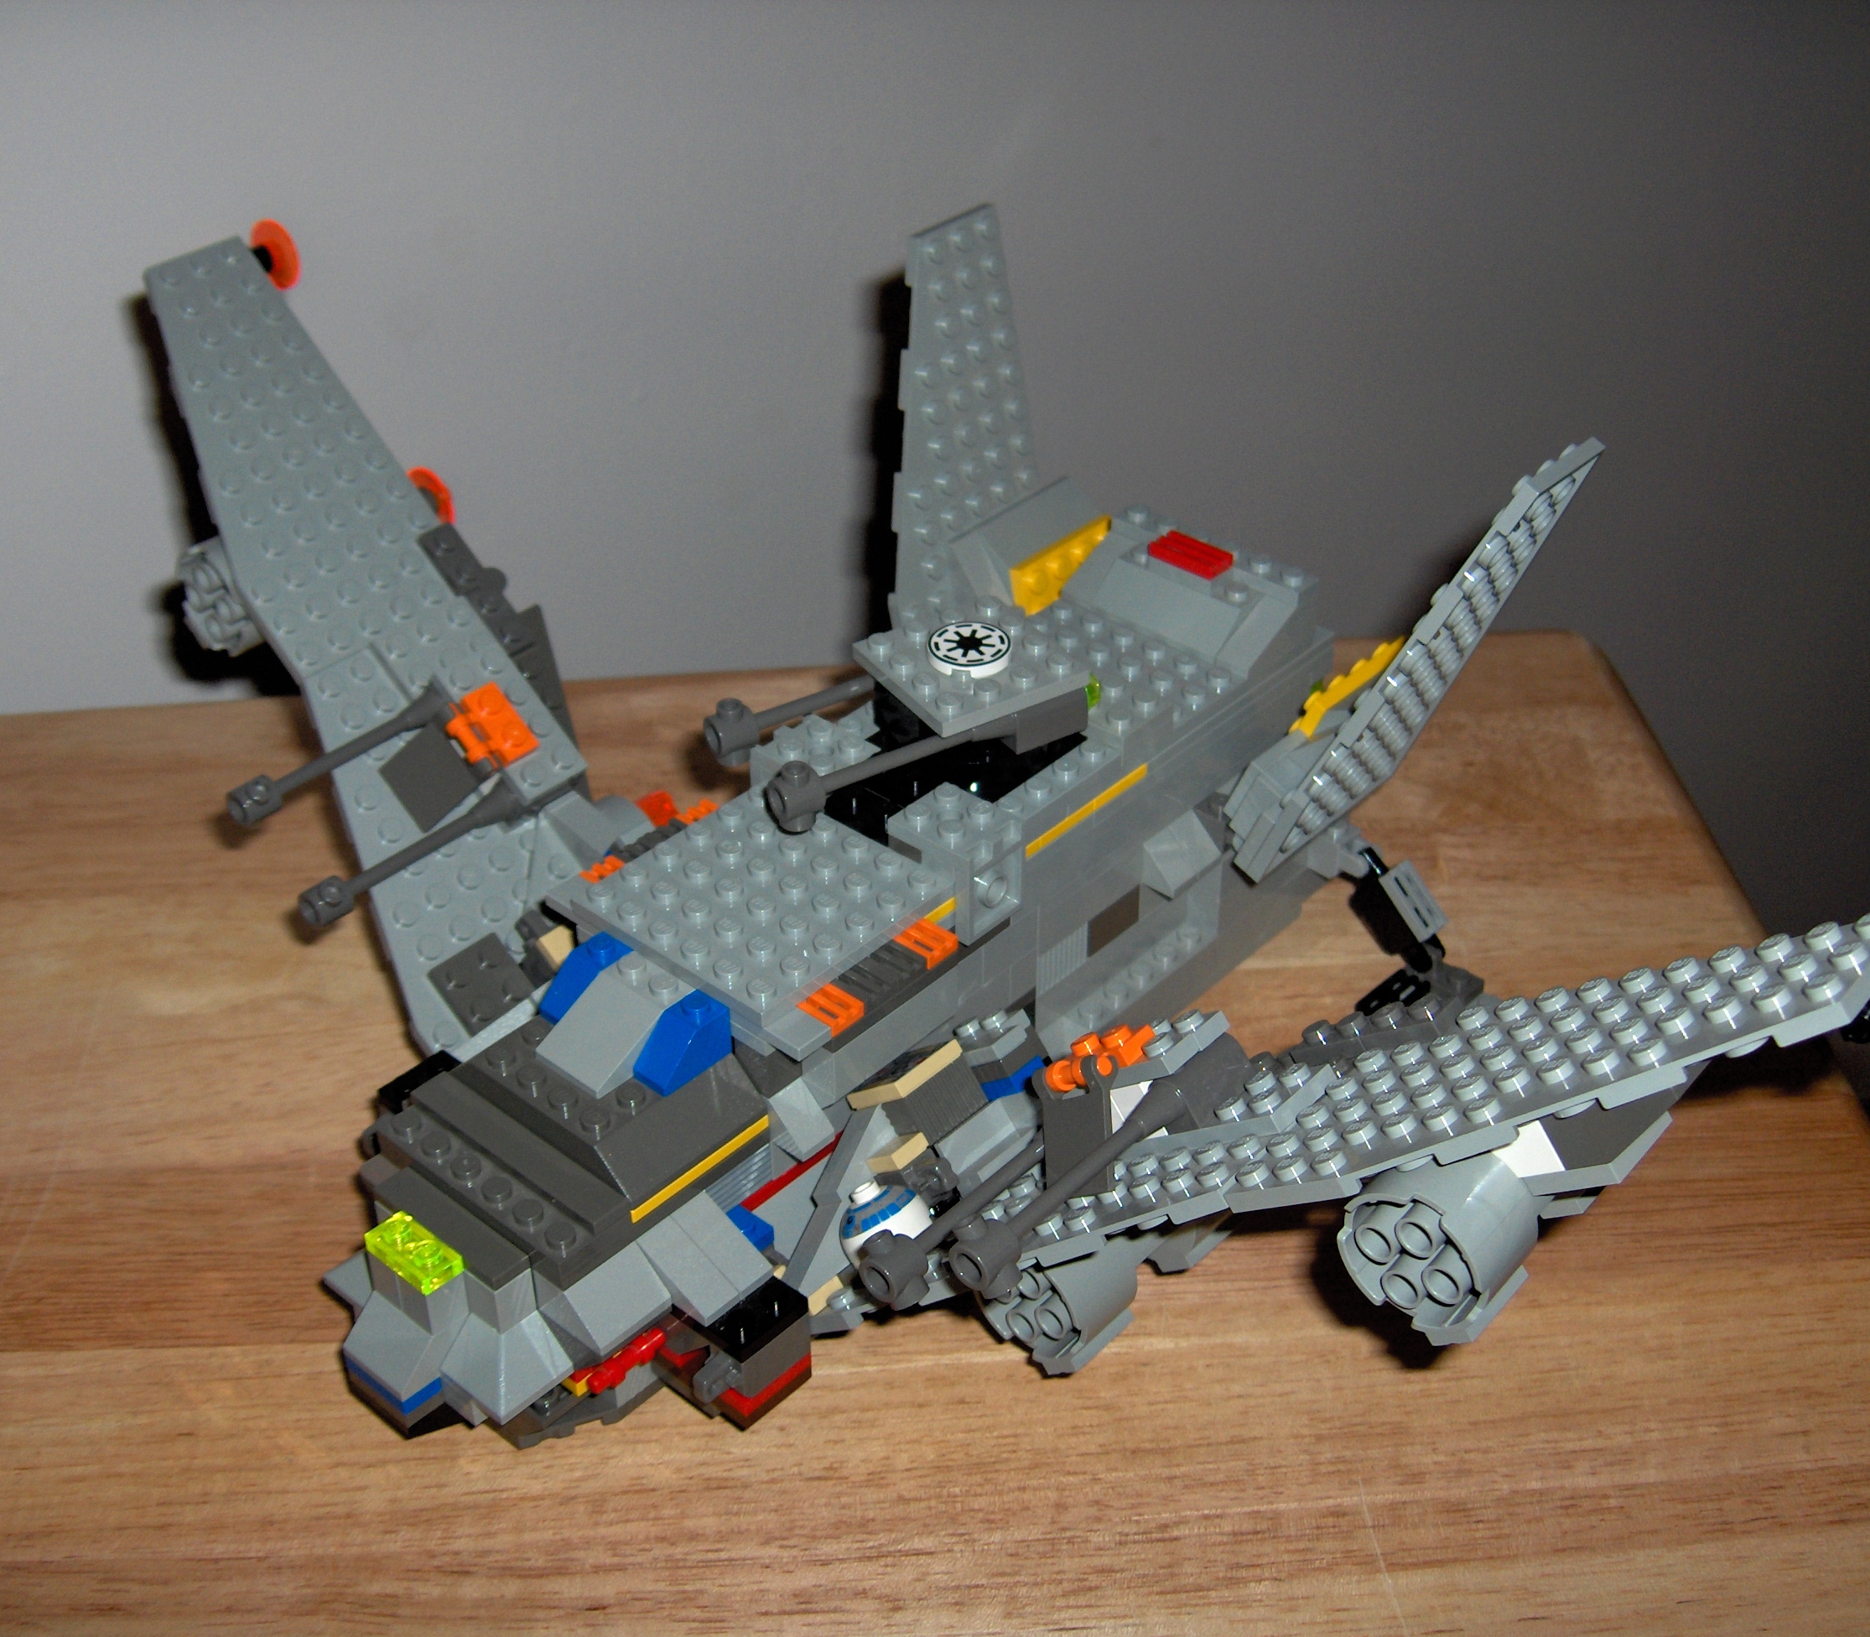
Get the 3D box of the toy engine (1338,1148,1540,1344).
[{"bbox_3d":[0.070,0.058,0.336,0.017,0.025,0.025,-35,9,-37],"label":"toy engine"}]

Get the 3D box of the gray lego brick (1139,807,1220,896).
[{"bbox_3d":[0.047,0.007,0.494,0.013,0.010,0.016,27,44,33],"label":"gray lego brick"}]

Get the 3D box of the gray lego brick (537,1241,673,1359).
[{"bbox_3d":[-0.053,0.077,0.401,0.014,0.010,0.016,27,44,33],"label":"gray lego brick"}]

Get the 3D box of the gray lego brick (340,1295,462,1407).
[{"bbox_3d":[-0.087,0.085,0.405,0.016,0.010,0.014,27,44,33],"label":"gray lego brick"}]

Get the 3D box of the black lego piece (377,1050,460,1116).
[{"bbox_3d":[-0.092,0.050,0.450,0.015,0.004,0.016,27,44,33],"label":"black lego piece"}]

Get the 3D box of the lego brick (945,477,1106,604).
[{"bbox_3d":[0.023,-0.060,0.531,0.011,0.016,0.037,16,37,41],"label":"lego brick"}]

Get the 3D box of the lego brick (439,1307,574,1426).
[{"bbox_3d":[-0.072,0.089,0.407,0.016,0.010,0.016,27,44,33],"label":"lego brick"}]

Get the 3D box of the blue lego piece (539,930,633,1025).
[{"bbox_3d":[-0.061,0.028,0.426,0.008,0.011,0.016,27,44,33],"label":"blue lego piece"}]

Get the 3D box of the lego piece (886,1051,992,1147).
[{"bbox_3d":[0.000,0.052,0.444,0.016,0.010,0.008,-34,7,-37],"label":"lego piece"}]

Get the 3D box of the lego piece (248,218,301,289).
[{"bbox_3d":[-0.147,-0.126,0.548,0.005,0.016,0.016,-33,86,-35],"label":"lego piece"}]

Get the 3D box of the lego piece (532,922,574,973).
[{"bbox_3d":[-0.070,0.025,0.465,0.008,0.003,0.008,-33,82,-37],"label":"lego piece"}]

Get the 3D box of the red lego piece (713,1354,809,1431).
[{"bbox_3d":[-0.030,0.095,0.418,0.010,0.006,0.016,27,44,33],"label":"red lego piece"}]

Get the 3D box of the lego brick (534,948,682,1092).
[{"bbox_3d":[-0.055,0.035,0.421,0.016,0.011,0.024,27,44,33],"label":"lego brick"}]

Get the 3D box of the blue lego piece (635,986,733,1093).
[{"bbox_3d":[-0.043,0.038,0.417,0.008,0.011,0.016,27,44,33],"label":"blue lego piece"}]

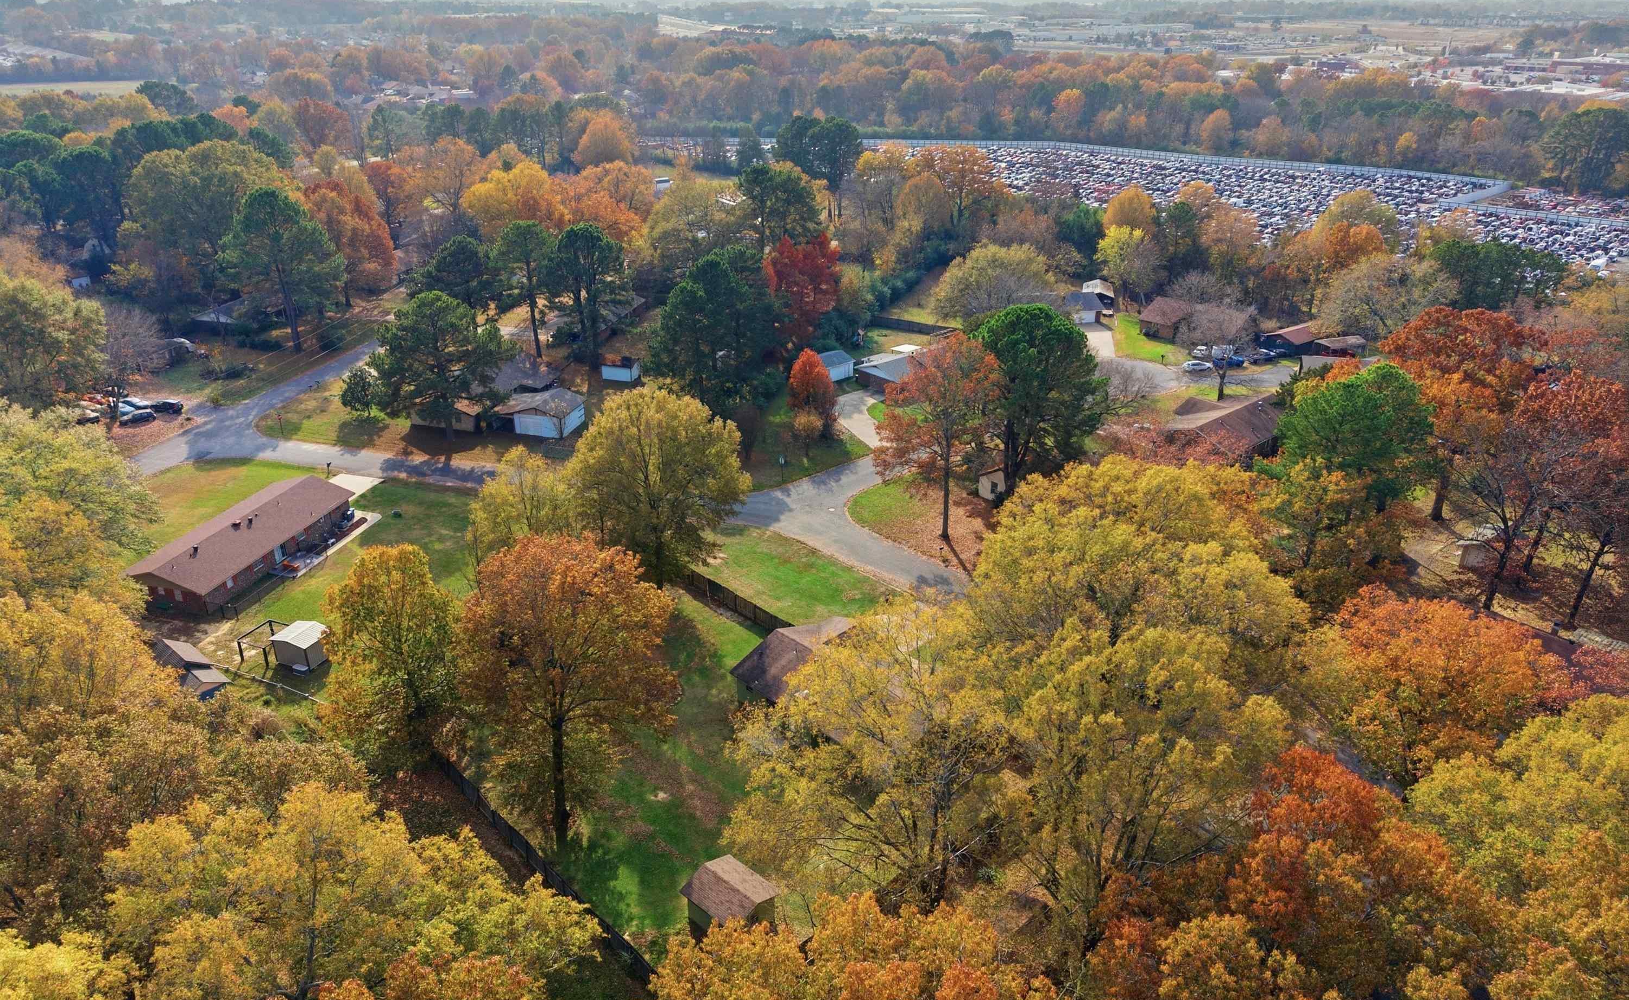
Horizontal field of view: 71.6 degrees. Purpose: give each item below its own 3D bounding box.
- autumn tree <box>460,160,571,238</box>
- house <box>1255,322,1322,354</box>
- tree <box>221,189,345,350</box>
[{"bbox_3d":[-73.150,-71.910,272.710,24.490,19.260,21.550,0,24,0],"label":"autumn tree"},{"bbox_3d":[80.050,-27.350,186.890,12.110,3.800,7.570,-17,29,-33],"label":"house"},{"bbox_3d":[-84.380,-36.530,180.230,19.580,25.990,18.600,0,24,0],"label":"tree"}]

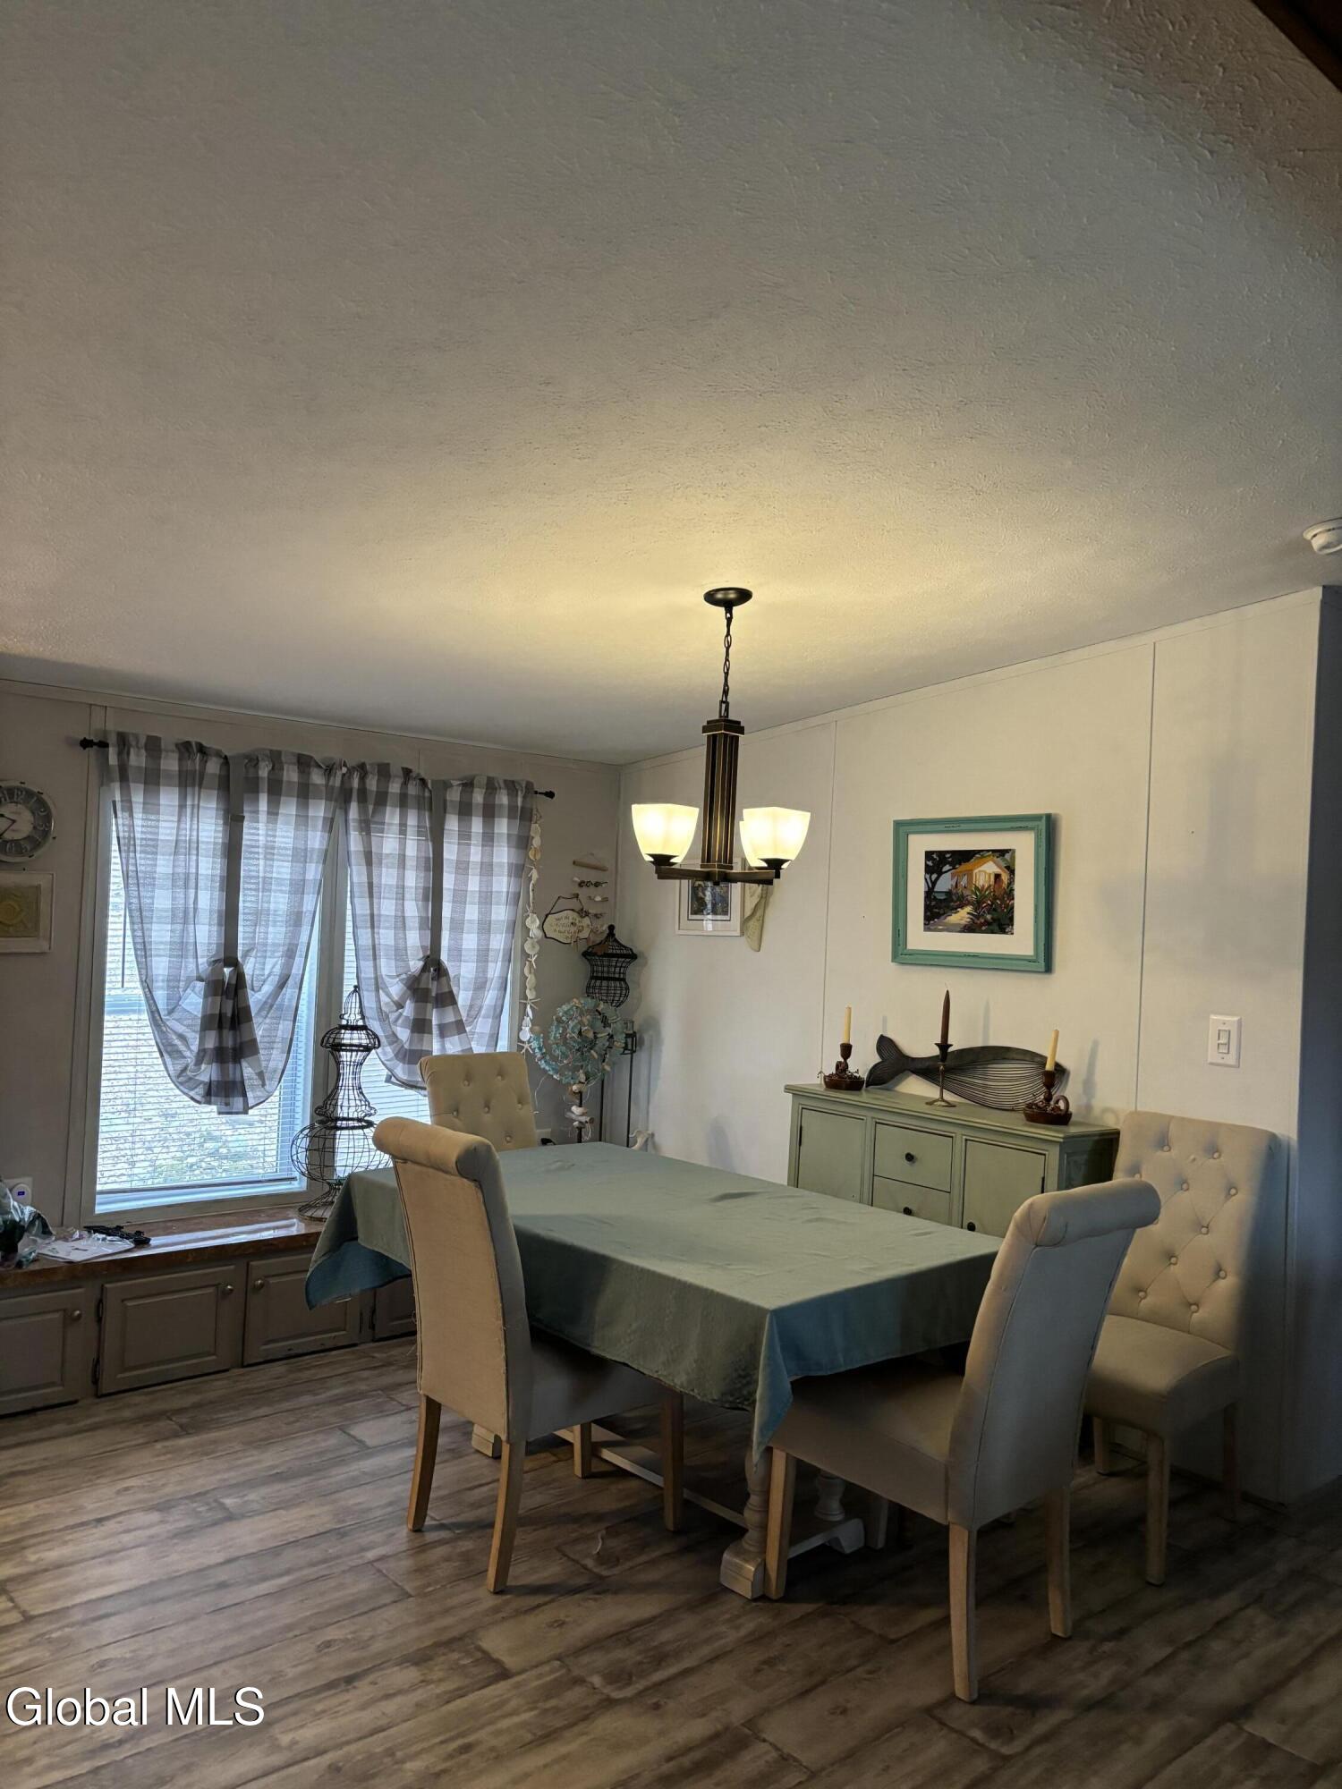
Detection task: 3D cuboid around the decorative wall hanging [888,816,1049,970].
[{"bbox_3d":[0.980,-0.008,4.412,0.029,0.484,0.620,3,-1,-42],"label":"decorative wall hanging"}]

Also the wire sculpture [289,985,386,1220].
[{"bbox_3d":[-1.148,0.723,4.721,0.352,0.789,0.352,3,-1,-42],"label":"wire sculpture"}]

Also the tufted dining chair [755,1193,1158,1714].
[{"bbox_3d":[0.613,1.046,2.820,0.445,0.985,0.700,4,-1,-44],"label":"tufted dining chair"}]

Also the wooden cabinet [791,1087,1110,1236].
[{"bbox_3d":[0.841,1.139,4.262,0.307,0.929,1.073,3,-1,-42],"label":"wooden cabinet"}]

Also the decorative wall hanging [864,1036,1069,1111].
[{"bbox_3d":[0.915,0.560,4.206,0.080,0.200,0.770,3,-1,-40],"label":"decorative wall hanging"}]

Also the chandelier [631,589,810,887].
[{"bbox_3d":[0.134,-0.399,3.446,0.460,0.740,0.460,3,-1,2],"label":"chandelier"}]

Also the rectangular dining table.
[{"bbox_3d":[-0.026,1.182,3.489,0.987,0.748,1.625,3,-1,-43],"label":"rectangular dining table"}]

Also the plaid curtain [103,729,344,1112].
[{"bbox_3d":[-1.511,0.117,4.515,0.800,1.240,0.100,3,-1,-40],"label":"plaid curtain"}]

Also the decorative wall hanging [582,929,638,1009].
[{"bbox_3d":[-0.249,0.306,5.482,0.235,0.360,0.220,2,-1,5],"label":"decorative wall hanging"}]

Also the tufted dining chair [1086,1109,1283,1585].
[{"bbox_3d":[1.228,1.105,3.484,0.670,1.008,0.461,3,-1,-45],"label":"tufted dining chair"}]

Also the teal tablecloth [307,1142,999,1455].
[{"bbox_3d":[-0.055,0.955,3.386,0.980,0.355,1.610,4,-1,-44],"label":"teal tablecloth"}]

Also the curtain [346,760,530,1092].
[{"bbox_3d":[-0.887,0.158,5.106,0.795,1.231,0.099,3,-1,-42],"label":"curtain"}]

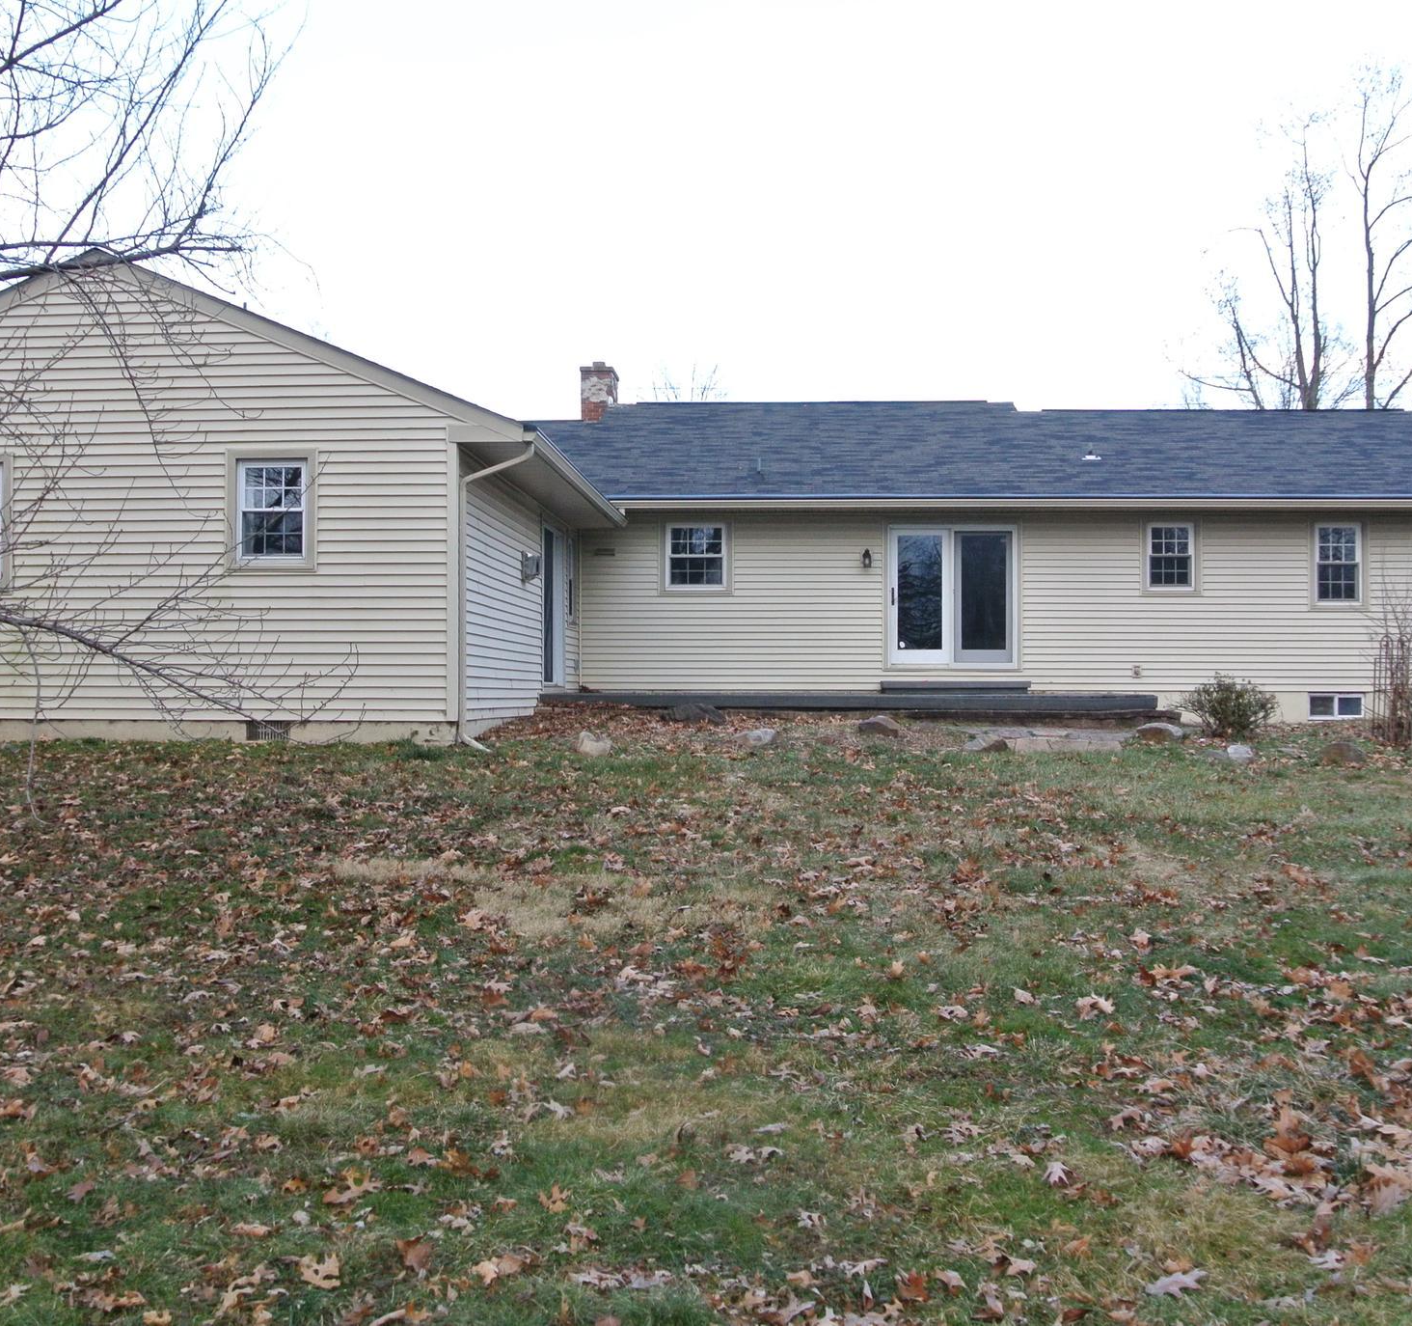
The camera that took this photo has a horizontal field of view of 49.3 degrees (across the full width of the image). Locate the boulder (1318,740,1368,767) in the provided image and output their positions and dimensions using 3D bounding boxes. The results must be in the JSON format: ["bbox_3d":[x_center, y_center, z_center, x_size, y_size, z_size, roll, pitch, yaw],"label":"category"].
[{"bbox_3d":[6.120,0.870,14.800,0.450,0.260,0.370,0,-1,3],"label":"boulder"}]

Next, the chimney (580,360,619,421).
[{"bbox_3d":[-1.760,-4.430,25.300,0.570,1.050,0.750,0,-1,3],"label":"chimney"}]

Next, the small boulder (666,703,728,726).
[{"bbox_3d":[-0.090,0.560,16.800,0.670,0.260,0.450,0,-1,3],"label":"small boulder"}]

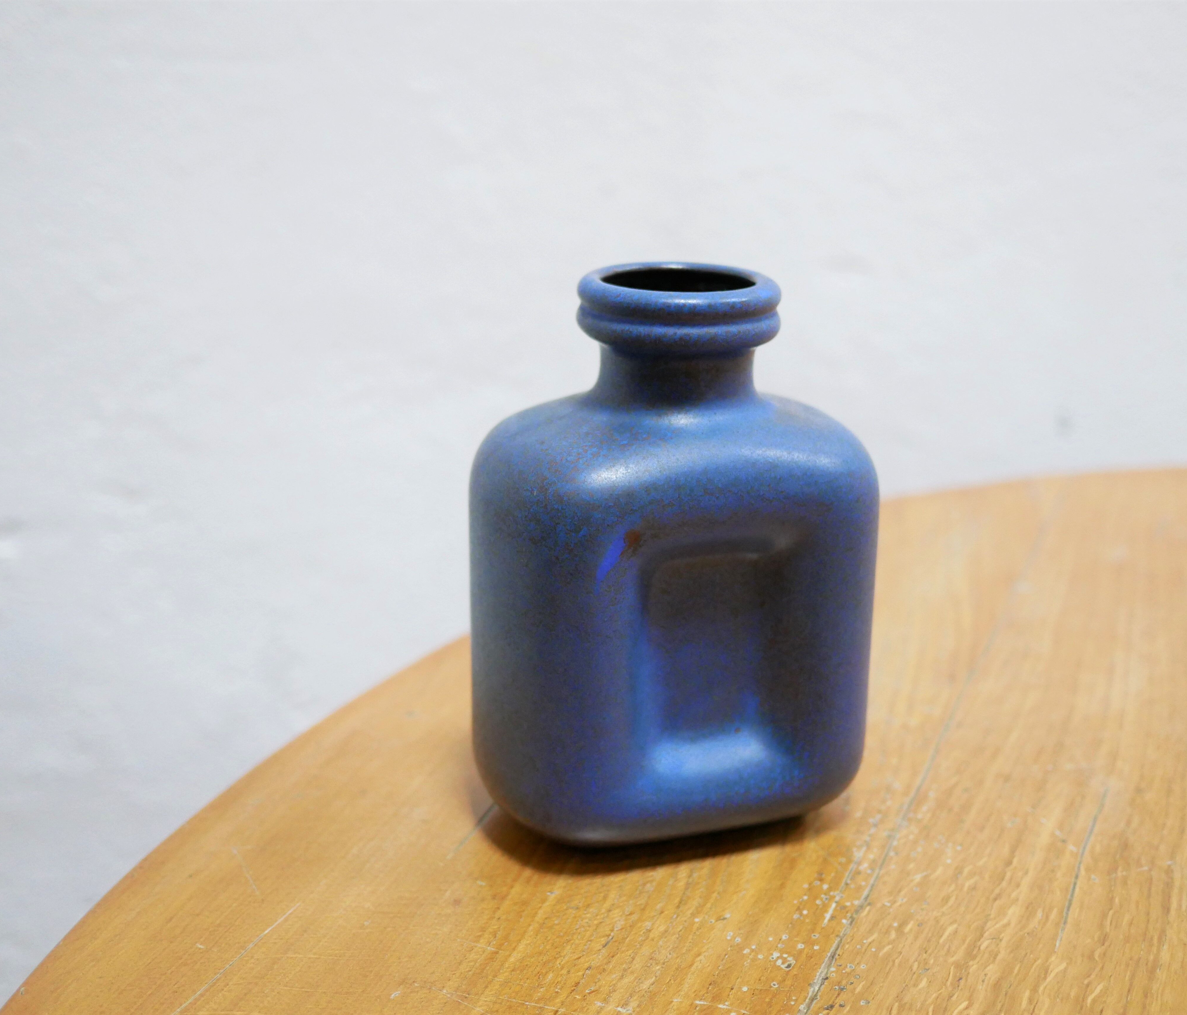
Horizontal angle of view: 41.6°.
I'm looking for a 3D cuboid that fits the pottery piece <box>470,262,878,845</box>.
[{"bbox_3d":[0.024,0.010,0.484,0.120,0.163,0.094,-6,20,-18],"label":"pottery piece"}]

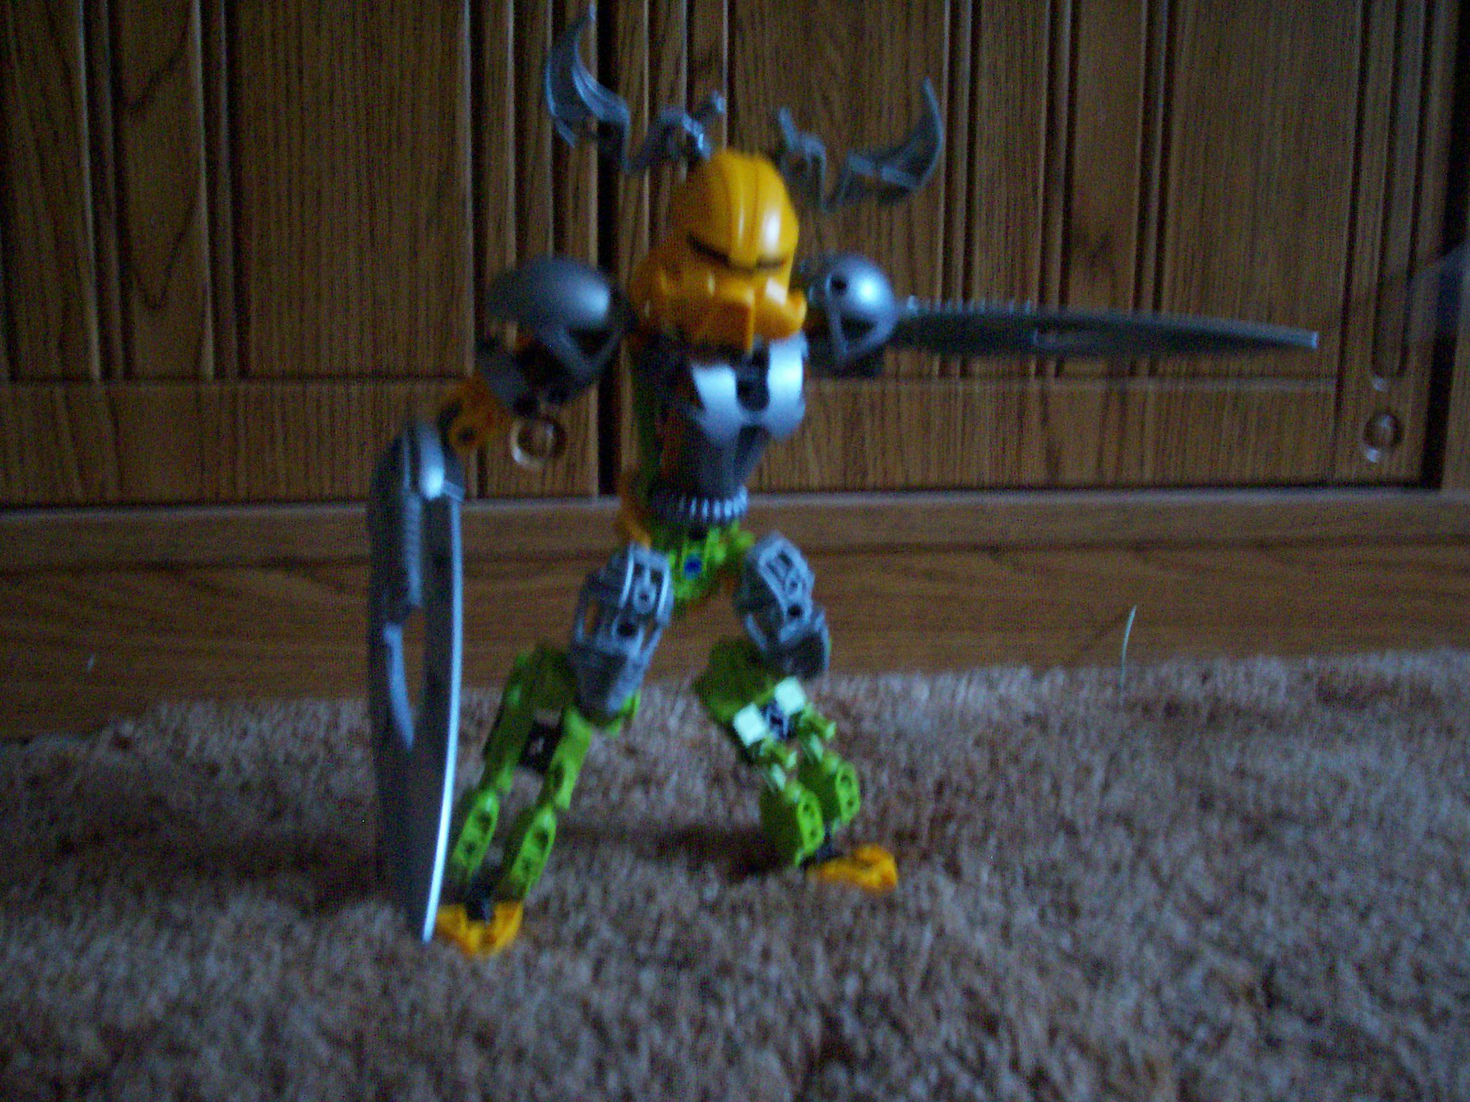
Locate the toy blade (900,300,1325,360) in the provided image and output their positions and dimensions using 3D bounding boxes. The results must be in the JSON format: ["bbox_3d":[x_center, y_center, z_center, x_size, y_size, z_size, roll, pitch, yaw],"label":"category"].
[{"bbox_3d":[0.085,-0.054,0.372,0.122,0.009,0.025,3,-4,-12],"label":"toy blade"}]

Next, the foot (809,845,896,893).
[{"bbox_3d":[0.031,0.085,0.408,0.021,0.008,0.018,5,10,30],"label":"foot"}]

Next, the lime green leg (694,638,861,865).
[{"bbox_3d":[0.011,0.052,0.396,0.019,0.055,0.024,-9,17,46],"label":"lime green leg"}]

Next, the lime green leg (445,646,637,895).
[{"bbox_3d":[-0.047,0.053,0.370,0.025,0.056,0.019,19,7,-28],"label":"lime green leg"}]

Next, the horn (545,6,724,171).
[{"bbox_3d":[-0.024,-0.109,0.360,0.042,0.036,0.012,-4,10,-30],"label":"horn"}]

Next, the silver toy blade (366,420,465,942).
[{"bbox_3d":[-0.075,0.031,0.360,0.009,0.120,0.026,-4,5,-44],"label":"silver toy blade"}]

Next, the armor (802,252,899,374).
[{"bbox_3d":[0.027,-0.056,0.366,0.021,0.028,0.021,-4,10,-30],"label":"armor"}]

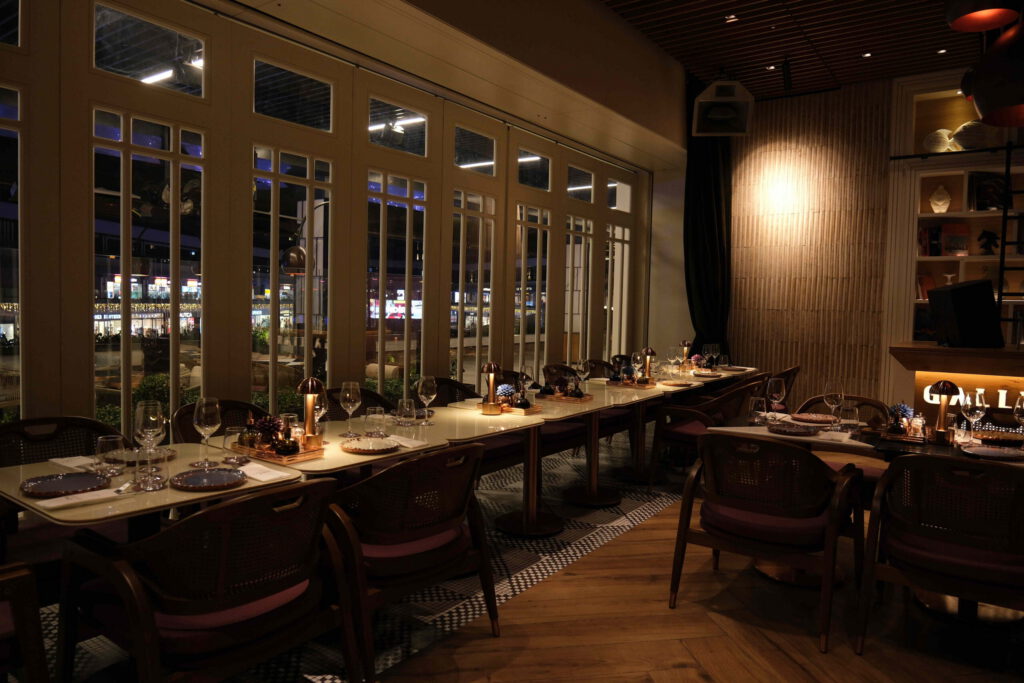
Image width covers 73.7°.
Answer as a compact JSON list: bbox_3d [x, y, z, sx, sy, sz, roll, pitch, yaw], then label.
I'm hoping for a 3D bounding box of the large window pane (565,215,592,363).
[{"bbox_3d":[0.666,-0.359,6.873,0.040,1.726,0.500,4,4,36],"label":"large window pane"}]

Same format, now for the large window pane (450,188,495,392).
[{"bbox_3d":[-0.343,-0.337,5.996,0.049,1.871,0.601,4,4,36],"label":"large window pane"}]

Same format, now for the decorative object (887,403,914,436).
[{"bbox_3d":[1.986,0.385,3.495,0.120,0.150,0.120,4,4,36],"label":"decorative object"}]

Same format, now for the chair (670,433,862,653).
[{"bbox_3d":[1.165,0.813,3.125,0.660,0.810,0.630,4,4,36],"label":"chair"}]

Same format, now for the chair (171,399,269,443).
[{"bbox_3d":[-1.347,0.740,3.426,0.621,0.818,0.640,4,4,36],"label":"chair"}]

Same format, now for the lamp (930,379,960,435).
[{"bbox_3d":[2.135,0.347,3.365,0.122,0.299,0.122,4,4,36],"label":"lamp"}]

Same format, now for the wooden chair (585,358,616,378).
[{"bbox_3d":[1.121,0.619,7.048,0.621,0.818,0.640,4,4,36],"label":"wooden chair"}]

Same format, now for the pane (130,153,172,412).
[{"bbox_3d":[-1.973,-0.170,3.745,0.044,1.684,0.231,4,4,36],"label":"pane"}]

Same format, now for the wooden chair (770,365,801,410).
[{"bbox_3d":[2.422,0.658,6.496,0.630,0.810,0.660,4,4,36],"label":"wooden chair"}]

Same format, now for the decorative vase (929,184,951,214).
[{"bbox_3d":[4.598,-1.529,7.325,0.212,0.295,0.187,4,4,36],"label":"decorative vase"}]

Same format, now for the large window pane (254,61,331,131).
[{"bbox_3d":[-1.297,-1.453,4.092,0.040,0.292,0.546,4,4,36],"label":"large window pane"}]

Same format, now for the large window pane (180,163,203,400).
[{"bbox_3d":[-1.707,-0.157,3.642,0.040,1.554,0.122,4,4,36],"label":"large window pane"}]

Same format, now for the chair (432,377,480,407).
[{"bbox_3d":[-0.326,0.692,4.875,0.621,0.818,0.640,4,4,36],"label":"chair"}]

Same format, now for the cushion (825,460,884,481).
[{"bbox_3d":[1.883,0.801,4.056,0.530,0.110,0.520,4,4,36],"label":"cushion"}]

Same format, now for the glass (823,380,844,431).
[{"bbox_3d":[1.703,0.339,3.615,0.098,0.238,0.098,4,4,36],"label":"glass"}]

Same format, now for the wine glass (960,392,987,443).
[{"bbox_3d":[2.282,0.377,3.372,0.099,0.248,0.099,4,4,36],"label":"wine glass"}]

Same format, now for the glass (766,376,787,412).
[{"bbox_3d":[1.494,0.333,3.857,0.097,0.246,0.097,4,4,36],"label":"glass"}]

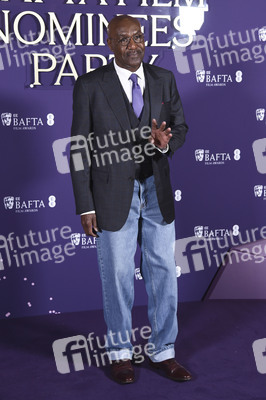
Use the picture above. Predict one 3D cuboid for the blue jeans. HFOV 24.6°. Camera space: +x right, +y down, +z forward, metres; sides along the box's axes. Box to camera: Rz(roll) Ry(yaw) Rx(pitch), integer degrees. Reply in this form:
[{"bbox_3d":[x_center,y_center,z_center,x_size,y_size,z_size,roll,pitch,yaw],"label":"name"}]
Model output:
[{"bbox_3d":[0.014,0.348,3.215,0.405,1.020,0.300,-3,10,-18],"label":"blue jeans"}]

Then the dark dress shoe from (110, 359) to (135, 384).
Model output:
[{"bbox_3d":[-0.060,0.870,3.267,0.110,0.114,0.295,-2,10,-11],"label":"dark dress shoe"}]

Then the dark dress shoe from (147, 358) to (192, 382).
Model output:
[{"bbox_3d":[0.194,0.846,3.220,0.112,0.110,0.305,-8,12,-37],"label":"dark dress shoe"}]

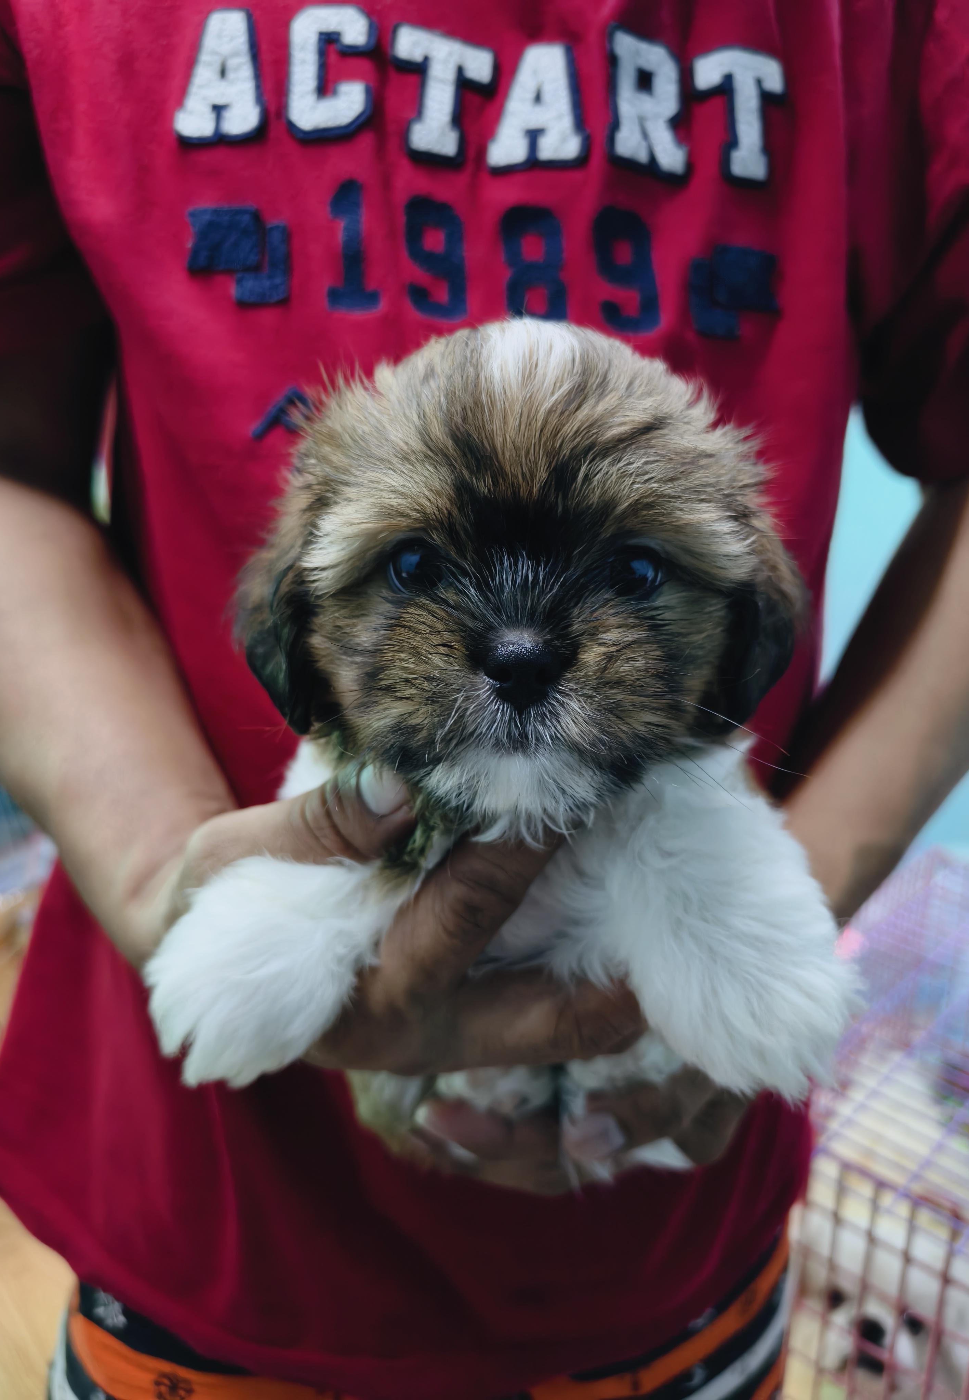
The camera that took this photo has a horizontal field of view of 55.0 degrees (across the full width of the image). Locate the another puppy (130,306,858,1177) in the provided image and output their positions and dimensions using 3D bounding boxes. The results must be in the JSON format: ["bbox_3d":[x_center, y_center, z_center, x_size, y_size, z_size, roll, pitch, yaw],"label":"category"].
[{"bbox_3d":[0.005,0.030,0.300,0.185,0.255,0.165,-1,15,1],"label":"another puppy"}]

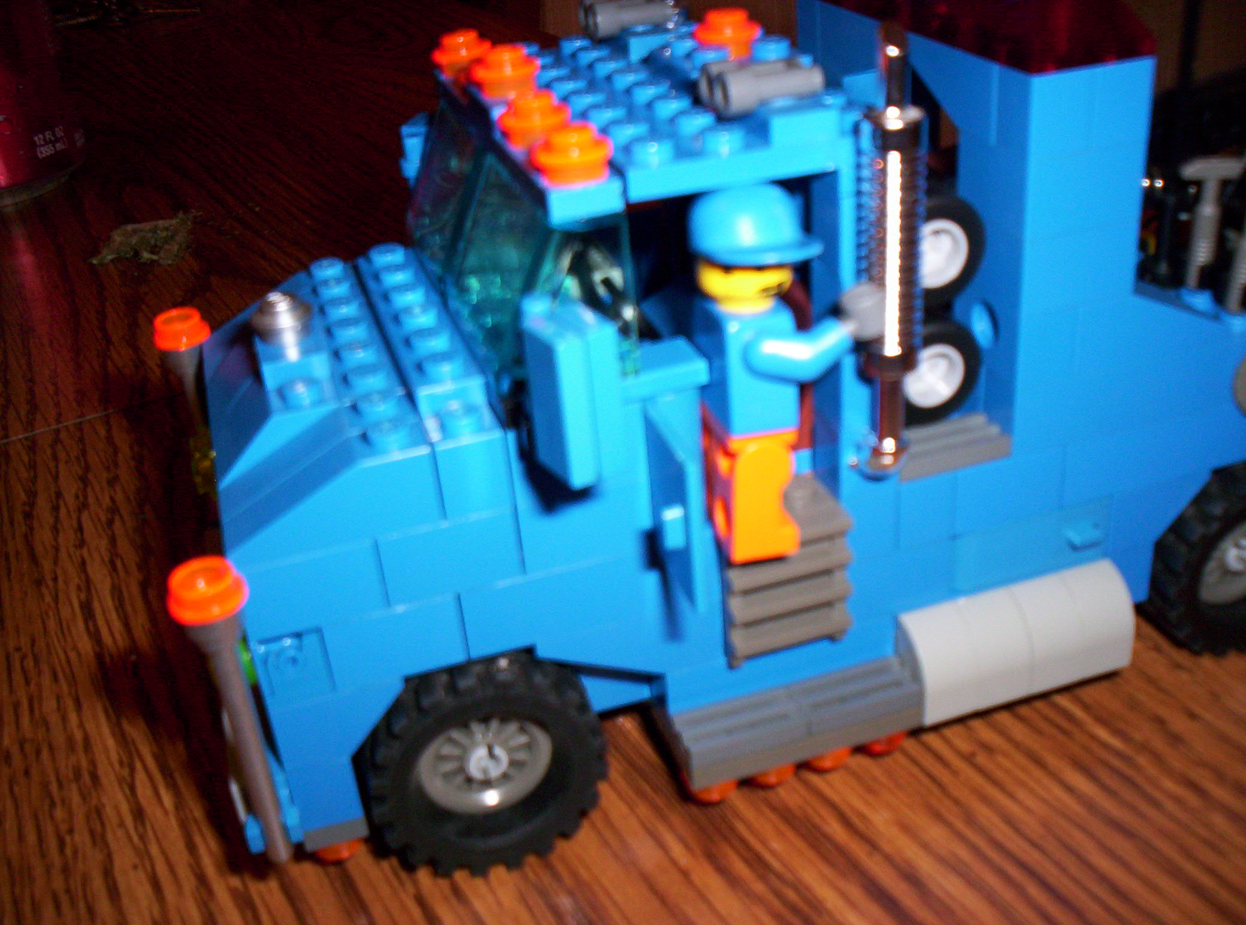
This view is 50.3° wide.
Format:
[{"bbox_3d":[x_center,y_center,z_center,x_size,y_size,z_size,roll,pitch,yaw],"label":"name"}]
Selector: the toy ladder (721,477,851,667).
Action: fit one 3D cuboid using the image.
[{"bbox_3d":[0.019,0.013,0.168,0.016,0.021,0.011,-13,30,-13],"label":"toy ladder"}]

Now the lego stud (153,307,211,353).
[{"bbox_3d":[-0.065,-0.020,0.197,0.008,0.005,0.008,-13,30,-13],"label":"lego stud"}]

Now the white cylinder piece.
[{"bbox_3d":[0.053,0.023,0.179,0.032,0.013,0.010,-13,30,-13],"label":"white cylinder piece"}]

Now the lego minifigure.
[{"bbox_3d":[0.019,-0.012,0.155,0.021,0.042,0.022,-10,30,-7],"label":"lego minifigure"}]

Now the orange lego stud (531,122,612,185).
[{"bbox_3d":[-0.005,-0.032,0.137,0.008,0.005,0.008,-4,29,2],"label":"orange lego stud"}]

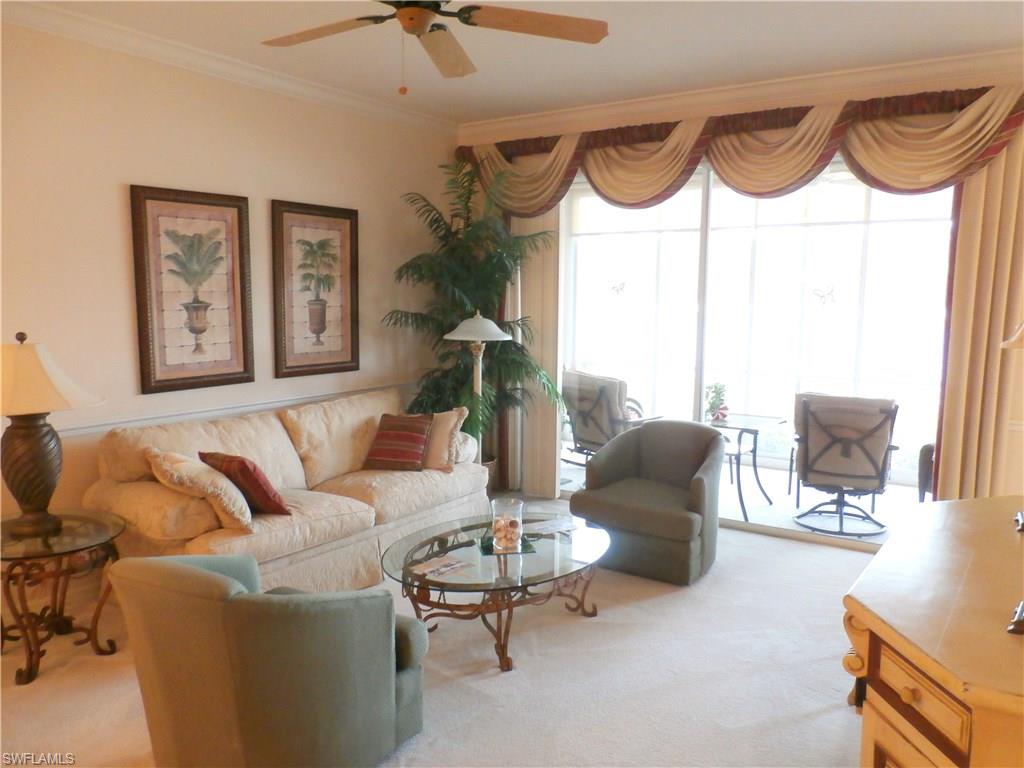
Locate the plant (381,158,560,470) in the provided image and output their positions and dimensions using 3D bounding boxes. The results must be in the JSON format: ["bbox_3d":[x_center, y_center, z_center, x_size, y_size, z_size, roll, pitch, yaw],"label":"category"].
[{"bbox_3d":[-0.293,-0.321,5.380,1.056,2.480,1.104,0,7,0],"label":"plant"}]

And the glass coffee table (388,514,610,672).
[{"bbox_3d":[-0.052,0.959,3.589,0.926,0.392,1.245,6,10,41],"label":"glass coffee table"}]

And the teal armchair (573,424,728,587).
[{"bbox_3d":[0.825,0.684,4.312,0.752,0.760,0.816,4,8,29],"label":"teal armchair"}]

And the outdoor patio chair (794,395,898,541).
[{"bbox_3d":[2.346,0.539,5.222,0.672,0.920,0.768,4,8,27],"label":"outdoor patio chair"}]

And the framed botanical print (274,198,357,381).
[{"bbox_3d":[-1.308,-0.636,5.047,0.045,1.144,0.680,6,10,41],"label":"framed botanical print"}]

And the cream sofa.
[{"bbox_3d":[-1.139,0.619,4.216,0.992,0.904,2.112,6,10,41],"label":"cream sofa"}]

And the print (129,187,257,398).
[{"bbox_3d":[-1.864,-0.553,4.413,0.045,1.160,0.699,6,10,41],"label":"print"}]

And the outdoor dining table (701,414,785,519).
[{"bbox_3d":[1.797,0.615,5.728,0.496,0.640,0.576,6,10,41],"label":"outdoor dining table"}]

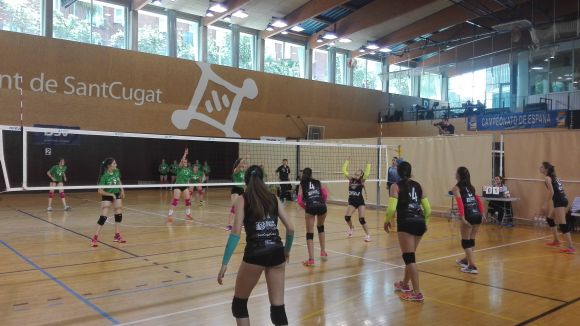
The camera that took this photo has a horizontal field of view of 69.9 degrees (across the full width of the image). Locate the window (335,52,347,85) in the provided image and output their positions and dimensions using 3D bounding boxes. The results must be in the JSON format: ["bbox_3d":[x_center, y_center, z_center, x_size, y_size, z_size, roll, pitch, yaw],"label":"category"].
[{"bbox_3d":[3.840,-7.048,31.219,1.234,2.288,0.150,0,0,-37],"label":"window"}]

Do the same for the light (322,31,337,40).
[{"bbox_3d":[2.617,-8.383,27.300,0.700,0.350,0.700,0,0,-37],"label":"light"}]

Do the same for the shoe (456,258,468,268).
[{"bbox_3d":[2.874,1.646,6.916,0.105,0.110,0.270,1,0,-22],"label":"shoe"}]

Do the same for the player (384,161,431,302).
[{"bbox_3d":[1.546,0.840,5.413,0.540,1.700,0.480,1,0,-12],"label":"player"}]

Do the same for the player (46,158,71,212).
[{"bbox_3d":[-7.315,0.701,13.165,0.660,1.580,0.520,1,0,-34],"label":"player"}]

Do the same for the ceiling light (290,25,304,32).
[{"bbox_3d":[0.487,-8.402,25.900,0.700,0.300,0.700,0,0,-37],"label":"ceiling light"}]

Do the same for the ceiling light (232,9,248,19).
[{"bbox_3d":[-2.701,-8.141,22.656,0.650,0.380,0.650,1,0,-37],"label":"ceiling light"}]

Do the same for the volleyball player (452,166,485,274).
[{"bbox_3d":[2.794,0.892,6.500,0.500,1.620,0.500,0,0,-25],"label":"volleyball player"}]

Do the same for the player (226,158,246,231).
[{"bbox_3d":[-1.204,0.759,10.000,0.580,1.700,0.500,0,0,-36],"label":"player"}]

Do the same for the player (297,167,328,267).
[{"bbox_3d":[0.391,0.860,6.993,0.520,1.600,0.550,1,0,-8],"label":"player"}]

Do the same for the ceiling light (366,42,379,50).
[{"bbox_3d":[5.734,-8.056,28.786,0.650,0.380,0.650,1,0,-37],"label":"ceiling light"}]

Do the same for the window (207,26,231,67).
[{"bbox_3d":[-4.083,-6.802,24.388,1.590,2.180,0.150,1,0,-37],"label":"window"}]

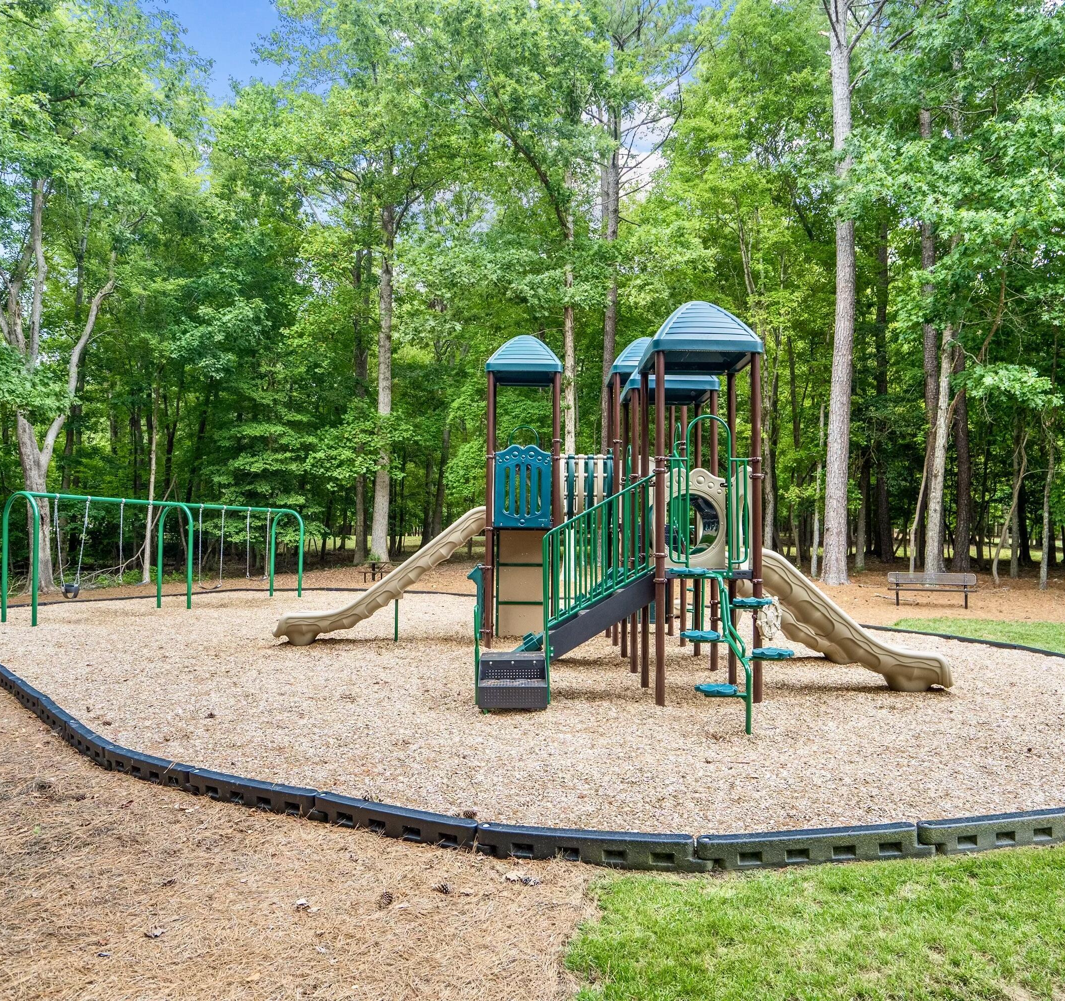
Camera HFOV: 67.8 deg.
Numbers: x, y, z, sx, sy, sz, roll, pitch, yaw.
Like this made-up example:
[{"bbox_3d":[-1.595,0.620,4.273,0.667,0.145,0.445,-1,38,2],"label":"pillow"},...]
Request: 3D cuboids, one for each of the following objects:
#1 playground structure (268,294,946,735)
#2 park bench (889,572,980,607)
[{"bbox_3d":[0.381,-0.170,10.513,8.400,4.600,7.200,0,-2,0],"label":"playground structure"},{"bbox_3d":[9.119,2.055,18.140,1.830,0.800,0.600,-1,-2,25],"label":"park bench"}]

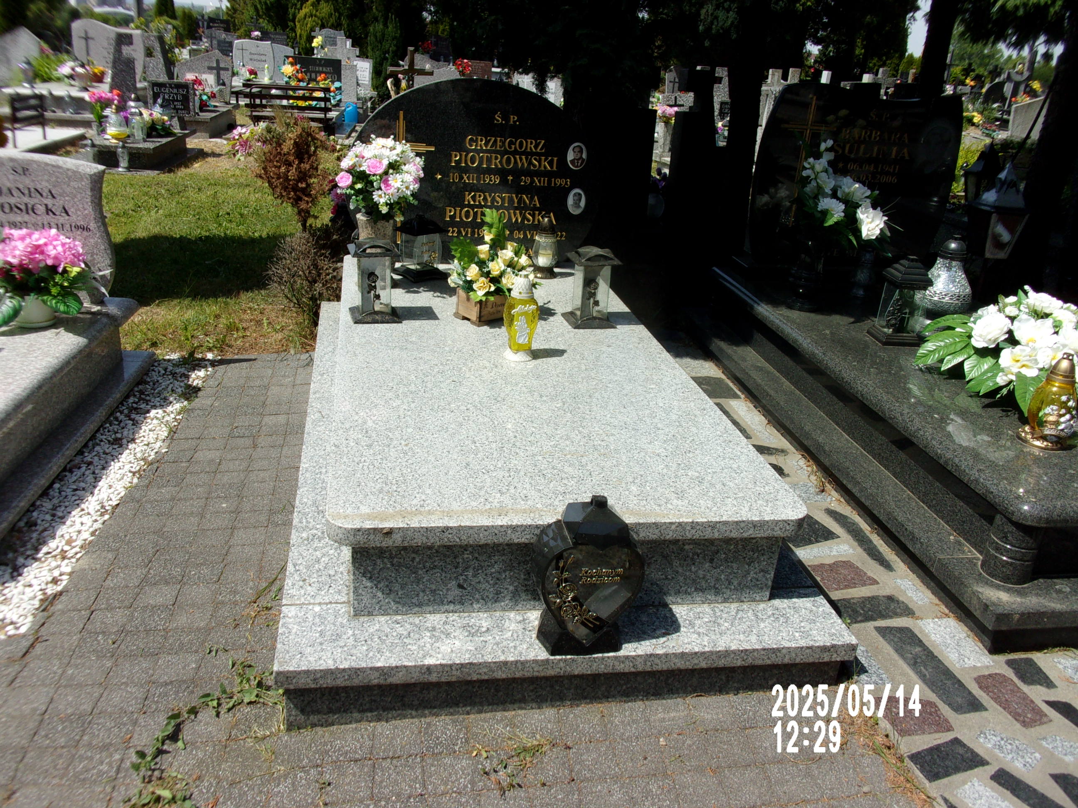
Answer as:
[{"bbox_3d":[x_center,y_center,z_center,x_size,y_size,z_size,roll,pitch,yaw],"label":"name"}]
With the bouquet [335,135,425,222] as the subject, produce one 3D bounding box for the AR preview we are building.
[{"bbox_3d":[-0.607,-0.859,3.324,0.325,0.310,0.300,1,24,-12],"label":"bouquet"}]

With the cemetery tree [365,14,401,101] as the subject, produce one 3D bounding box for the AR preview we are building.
[{"bbox_3d":[-3.118,-6.955,17.500,0.680,1.620,0.680,0,23,-12],"label":"cemetery tree"}]

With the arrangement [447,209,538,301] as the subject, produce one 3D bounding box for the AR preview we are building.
[{"bbox_3d":[-0.171,-0.555,3.240,0.277,0.297,0.247,-4,25,-21],"label":"arrangement"}]

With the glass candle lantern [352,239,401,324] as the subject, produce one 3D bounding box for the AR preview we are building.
[{"bbox_3d":[-0.597,-0.457,3.186,0.174,0.285,0.174,-3,24,-17],"label":"glass candle lantern"}]

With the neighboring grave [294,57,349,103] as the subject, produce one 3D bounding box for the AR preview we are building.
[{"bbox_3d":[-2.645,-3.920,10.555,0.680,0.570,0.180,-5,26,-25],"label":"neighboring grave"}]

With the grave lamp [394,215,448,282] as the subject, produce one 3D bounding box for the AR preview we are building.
[{"bbox_3d":[-0.484,-0.654,3.606,0.172,0.246,0.172,25,30,38],"label":"grave lamp"}]

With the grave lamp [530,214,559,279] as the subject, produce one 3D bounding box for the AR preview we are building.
[{"bbox_3d":[0.023,-0.718,3.943,0.119,0.278,0.119,0,23,-12],"label":"grave lamp"}]

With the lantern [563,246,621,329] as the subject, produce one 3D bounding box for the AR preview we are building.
[{"bbox_3d":[0.204,-0.437,3.224,0.168,0.278,0.168,-1,24,-16],"label":"lantern"}]

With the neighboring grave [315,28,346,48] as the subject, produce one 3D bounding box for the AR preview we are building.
[{"bbox_3d":[-4.079,-7.145,17.065,0.660,0.500,0.180,-3,25,-19],"label":"neighboring grave"}]

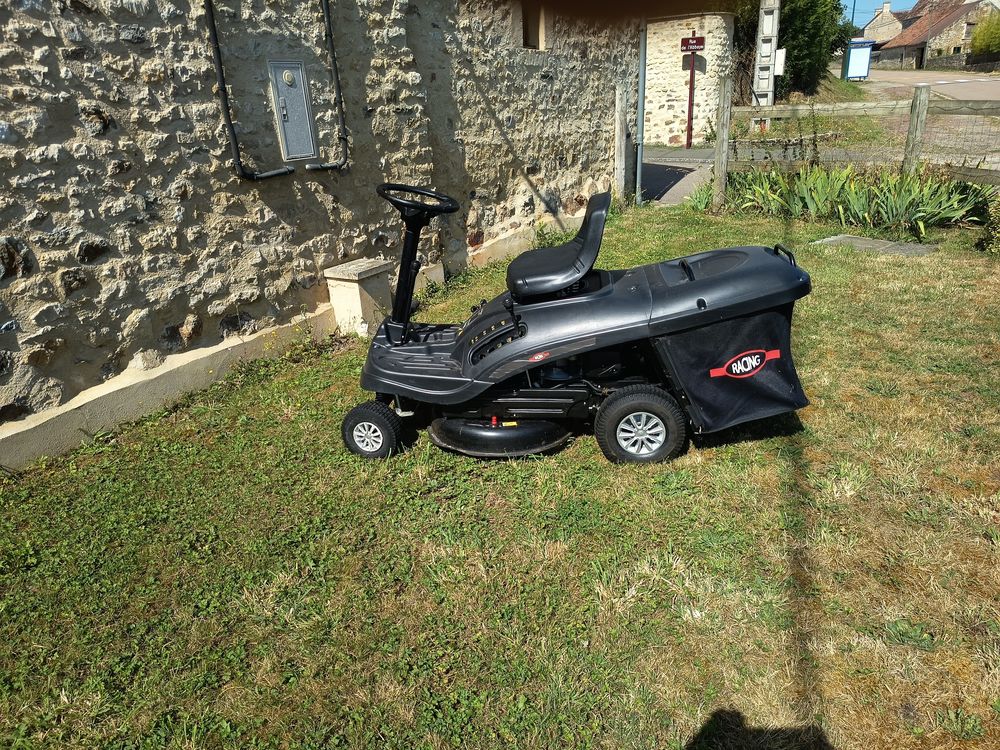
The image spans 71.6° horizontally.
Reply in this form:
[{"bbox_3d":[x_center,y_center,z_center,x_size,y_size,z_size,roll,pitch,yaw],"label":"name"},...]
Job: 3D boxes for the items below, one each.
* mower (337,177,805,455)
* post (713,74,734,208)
[{"bbox_3d":[0.295,-0.263,2.827,1.800,1.060,0.710,0,23,9],"label":"mower"},{"bbox_3d":[2.392,-2.488,7.457,0.125,1.380,0.120,10,26,30],"label":"post"}]

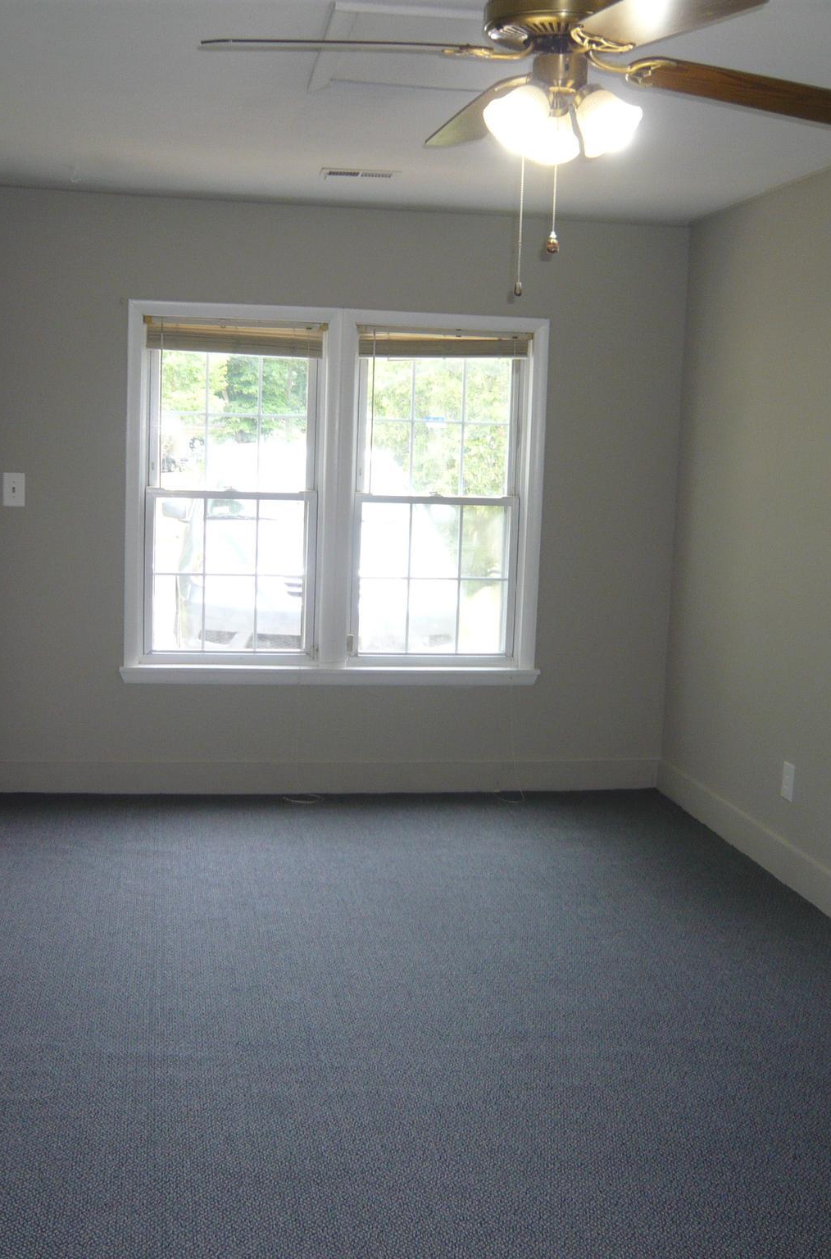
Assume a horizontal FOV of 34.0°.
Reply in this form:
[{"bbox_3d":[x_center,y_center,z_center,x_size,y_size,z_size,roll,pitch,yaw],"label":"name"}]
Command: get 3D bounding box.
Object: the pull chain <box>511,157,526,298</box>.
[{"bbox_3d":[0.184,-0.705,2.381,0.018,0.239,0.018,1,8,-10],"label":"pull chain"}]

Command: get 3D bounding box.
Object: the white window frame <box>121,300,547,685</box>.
[{"bbox_3d":[-0.317,-0.540,5.700,1.790,1.555,0.130,1,8,-10],"label":"white window frame"}]

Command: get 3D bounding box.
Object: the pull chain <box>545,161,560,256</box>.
[{"bbox_3d":[0.243,-0.740,2.386,0.022,0.157,0.022,1,8,-10],"label":"pull chain"}]

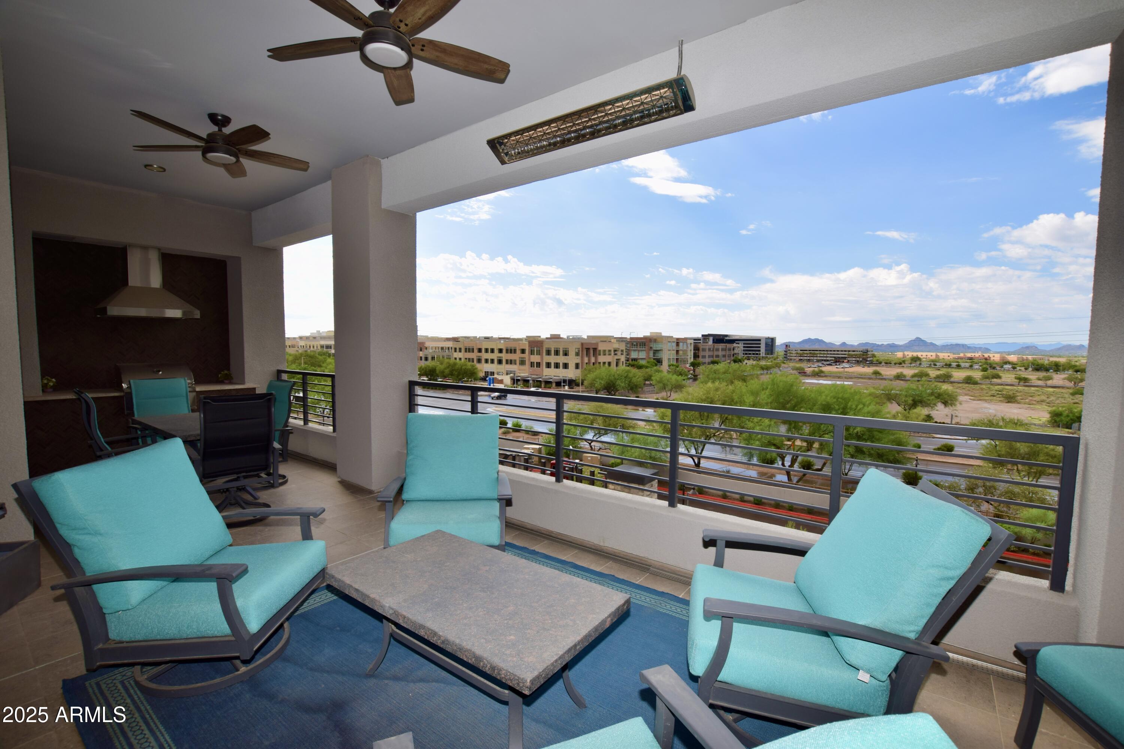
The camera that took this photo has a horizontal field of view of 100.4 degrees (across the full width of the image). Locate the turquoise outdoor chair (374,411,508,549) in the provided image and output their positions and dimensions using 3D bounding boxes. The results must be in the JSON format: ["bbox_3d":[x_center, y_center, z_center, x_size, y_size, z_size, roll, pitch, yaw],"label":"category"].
[{"bbox_3d":[-0.732,0.801,3.175,0.780,0.945,0.950,0,4,-7],"label":"turquoise outdoor chair"}]

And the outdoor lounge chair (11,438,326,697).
[{"bbox_3d":[-1.715,0.855,2.192,0.950,0.945,0.780,0,4,-1],"label":"outdoor lounge chair"}]

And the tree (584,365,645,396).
[{"bbox_3d":[11.408,1.366,104.000,13.000,7.023,11.960,1,4,6],"label":"tree"}]

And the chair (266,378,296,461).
[{"bbox_3d":[-3.281,0.590,4.925,0.640,1.020,0.730,3,4,35],"label":"chair"}]

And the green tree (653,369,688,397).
[{"bbox_3d":[26.428,2.424,116.000,8.300,6.700,7.800,3,4,35],"label":"green tree"}]

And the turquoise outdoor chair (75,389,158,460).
[{"bbox_3d":[-3.651,0.664,4.031,0.640,1.060,0.700,3,4,30],"label":"turquoise outdoor chair"}]

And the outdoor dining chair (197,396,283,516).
[{"bbox_3d":[-2.761,0.658,3.890,0.740,1.020,0.640,4,4,40],"label":"outdoor dining chair"}]

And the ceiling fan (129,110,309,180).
[{"bbox_3d":[-2.692,-1.855,3.693,1.280,0.340,1.280,3,4,35],"label":"ceiling fan"}]

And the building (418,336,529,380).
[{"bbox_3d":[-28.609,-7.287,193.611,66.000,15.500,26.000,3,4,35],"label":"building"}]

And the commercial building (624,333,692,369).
[{"bbox_3d":[49.370,-9.949,230.414,24.000,18.000,36.000,3,4,36],"label":"commercial building"}]

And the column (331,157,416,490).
[{"bbox_3d":[-1.938,-0.479,4.883,0.680,3.200,0.500,3,4,35],"label":"column"}]

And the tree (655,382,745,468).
[{"bbox_3d":[13.290,4.854,45.000,8.400,8.357,7.728,2,4,16],"label":"tree"}]

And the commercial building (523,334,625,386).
[{"bbox_3d":[4.178,-4.739,155.939,23.000,15.500,26.000,3,4,35],"label":"commercial building"}]

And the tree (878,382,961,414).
[{"bbox_3d":[57.645,3.920,76.000,12.000,5.275,11.040,3,5,37],"label":"tree"}]

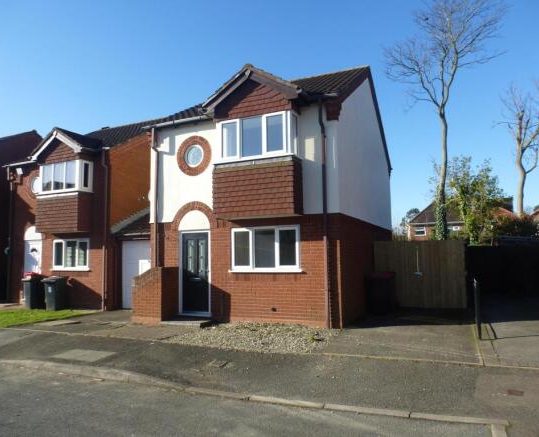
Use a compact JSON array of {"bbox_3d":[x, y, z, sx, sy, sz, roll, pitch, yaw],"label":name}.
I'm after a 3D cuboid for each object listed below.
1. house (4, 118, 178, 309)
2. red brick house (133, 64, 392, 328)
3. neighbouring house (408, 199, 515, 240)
[{"bbox_3d":[-5.686,-0.475,17.222,5.300,7.450,9.100,-3,-5,24],"label":"house"},{"bbox_3d":[0.680,-0.958,13.212,5.400,7.450,9.100,-3,-5,24],"label":"red brick house"},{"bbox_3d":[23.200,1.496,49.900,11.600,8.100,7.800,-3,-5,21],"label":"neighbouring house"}]

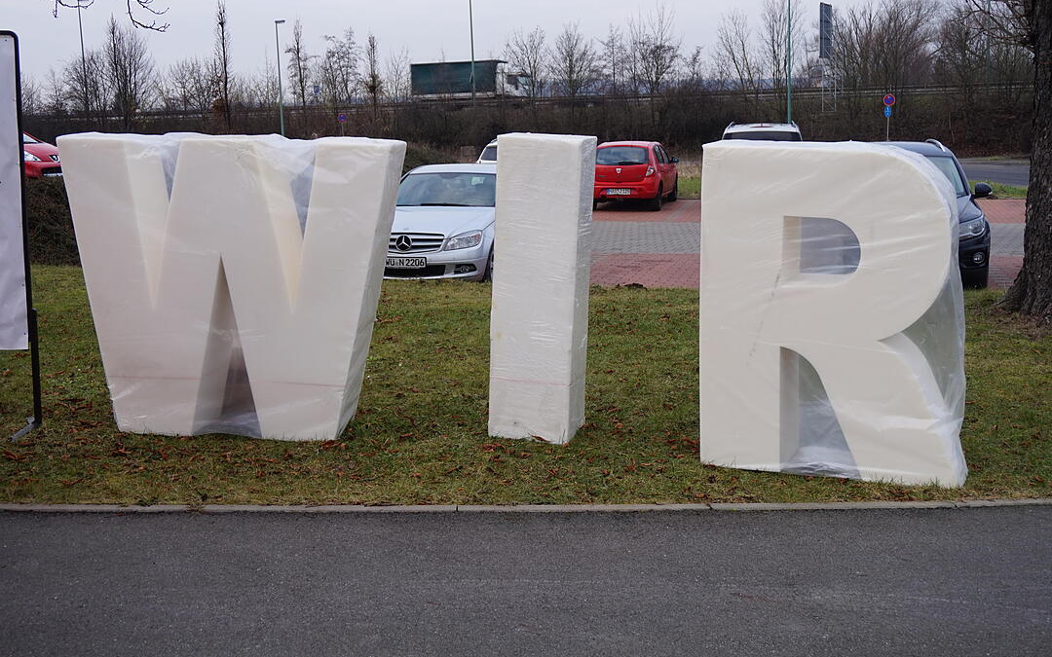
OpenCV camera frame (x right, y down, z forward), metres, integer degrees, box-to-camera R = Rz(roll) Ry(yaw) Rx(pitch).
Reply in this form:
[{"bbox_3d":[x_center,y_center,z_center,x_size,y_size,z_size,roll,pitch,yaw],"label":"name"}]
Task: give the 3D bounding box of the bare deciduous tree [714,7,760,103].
[{"bbox_3d":[13.769,-17.617,82.000,2.961,6.614,2.961,-1,10,0],"label":"bare deciduous tree"}]

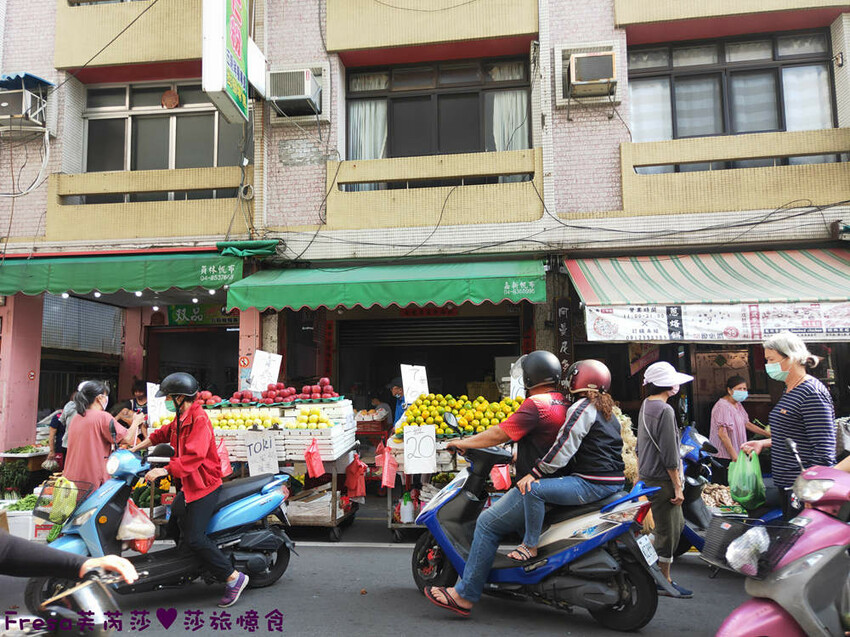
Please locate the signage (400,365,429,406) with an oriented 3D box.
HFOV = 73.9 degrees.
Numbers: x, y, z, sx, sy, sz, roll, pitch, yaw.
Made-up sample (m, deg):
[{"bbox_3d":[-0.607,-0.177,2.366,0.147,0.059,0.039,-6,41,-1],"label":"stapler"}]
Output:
[{"bbox_3d":[-0.109,0.691,5.868,0.280,0.410,0.020,-7,-8,6],"label":"signage"}]

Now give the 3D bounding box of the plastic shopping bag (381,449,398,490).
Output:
[{"bbox_3d":[-0.313,1.331,4.977,0.180,0.370,0.090,-1,-5,7],"label":"plastic shopping bag"}]

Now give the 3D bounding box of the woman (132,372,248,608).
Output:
[{"bbox_3d":[-1.686,1.170,4.072,0.720,1.558,0.570,1,-5,-15],"label":"woman"}]

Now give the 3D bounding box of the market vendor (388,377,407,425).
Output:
[{"bbox_3d":[-0.249,1.422,6.680,0.420,1.465,0.500,3,-6,-35],"label":"market vendor"}]

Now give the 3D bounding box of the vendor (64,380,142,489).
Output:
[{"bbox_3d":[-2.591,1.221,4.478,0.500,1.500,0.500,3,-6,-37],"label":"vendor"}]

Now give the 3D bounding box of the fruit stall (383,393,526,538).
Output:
[{"bbox_3d":[0.393,1.400,5.575,1.391,1.300,1.080,-1,-5,7],"label":"fruit stall"}]

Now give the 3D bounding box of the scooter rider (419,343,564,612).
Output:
[{"bbox_3d":[0.471,1.020,3.616,0.850,1.610,0.620,-3,-5,25],"label":"scooter rider"}]

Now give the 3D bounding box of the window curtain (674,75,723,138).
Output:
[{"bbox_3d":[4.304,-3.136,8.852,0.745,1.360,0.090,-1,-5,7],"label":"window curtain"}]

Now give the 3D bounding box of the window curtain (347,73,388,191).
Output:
[{"bbox_3d":[-0.973,-3.106,9.726,0.704,2.332,0.130,-1,-5,7],"label":"window curtain"}]

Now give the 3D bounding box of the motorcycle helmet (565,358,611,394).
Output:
[{"bbox_3d":[1.016,0.358,3.531,0.275,0.235,0.250,-4,-6,30],"label":"motorcycle helmet"}]

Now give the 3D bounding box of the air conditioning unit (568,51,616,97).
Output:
[{"bbox_3d":[2.479,-3.608,8.491,0.632,0.438,0.580,-1,-5,7],"label":"air conditioning unit"}]

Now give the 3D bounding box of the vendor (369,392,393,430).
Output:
[{"bbox_3d":[-0.741,1.807,9.232,0.600,1.152,0.500,0,-5,-15],"label":"vendor"}]

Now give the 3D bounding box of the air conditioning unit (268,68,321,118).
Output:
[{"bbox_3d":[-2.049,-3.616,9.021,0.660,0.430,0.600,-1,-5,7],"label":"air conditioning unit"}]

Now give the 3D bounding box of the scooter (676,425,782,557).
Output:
[{"bbox_3d":[2.463,1.348,4.313,1.750,1.070,0.660,-2,-5,13],"label":"scooter"}]

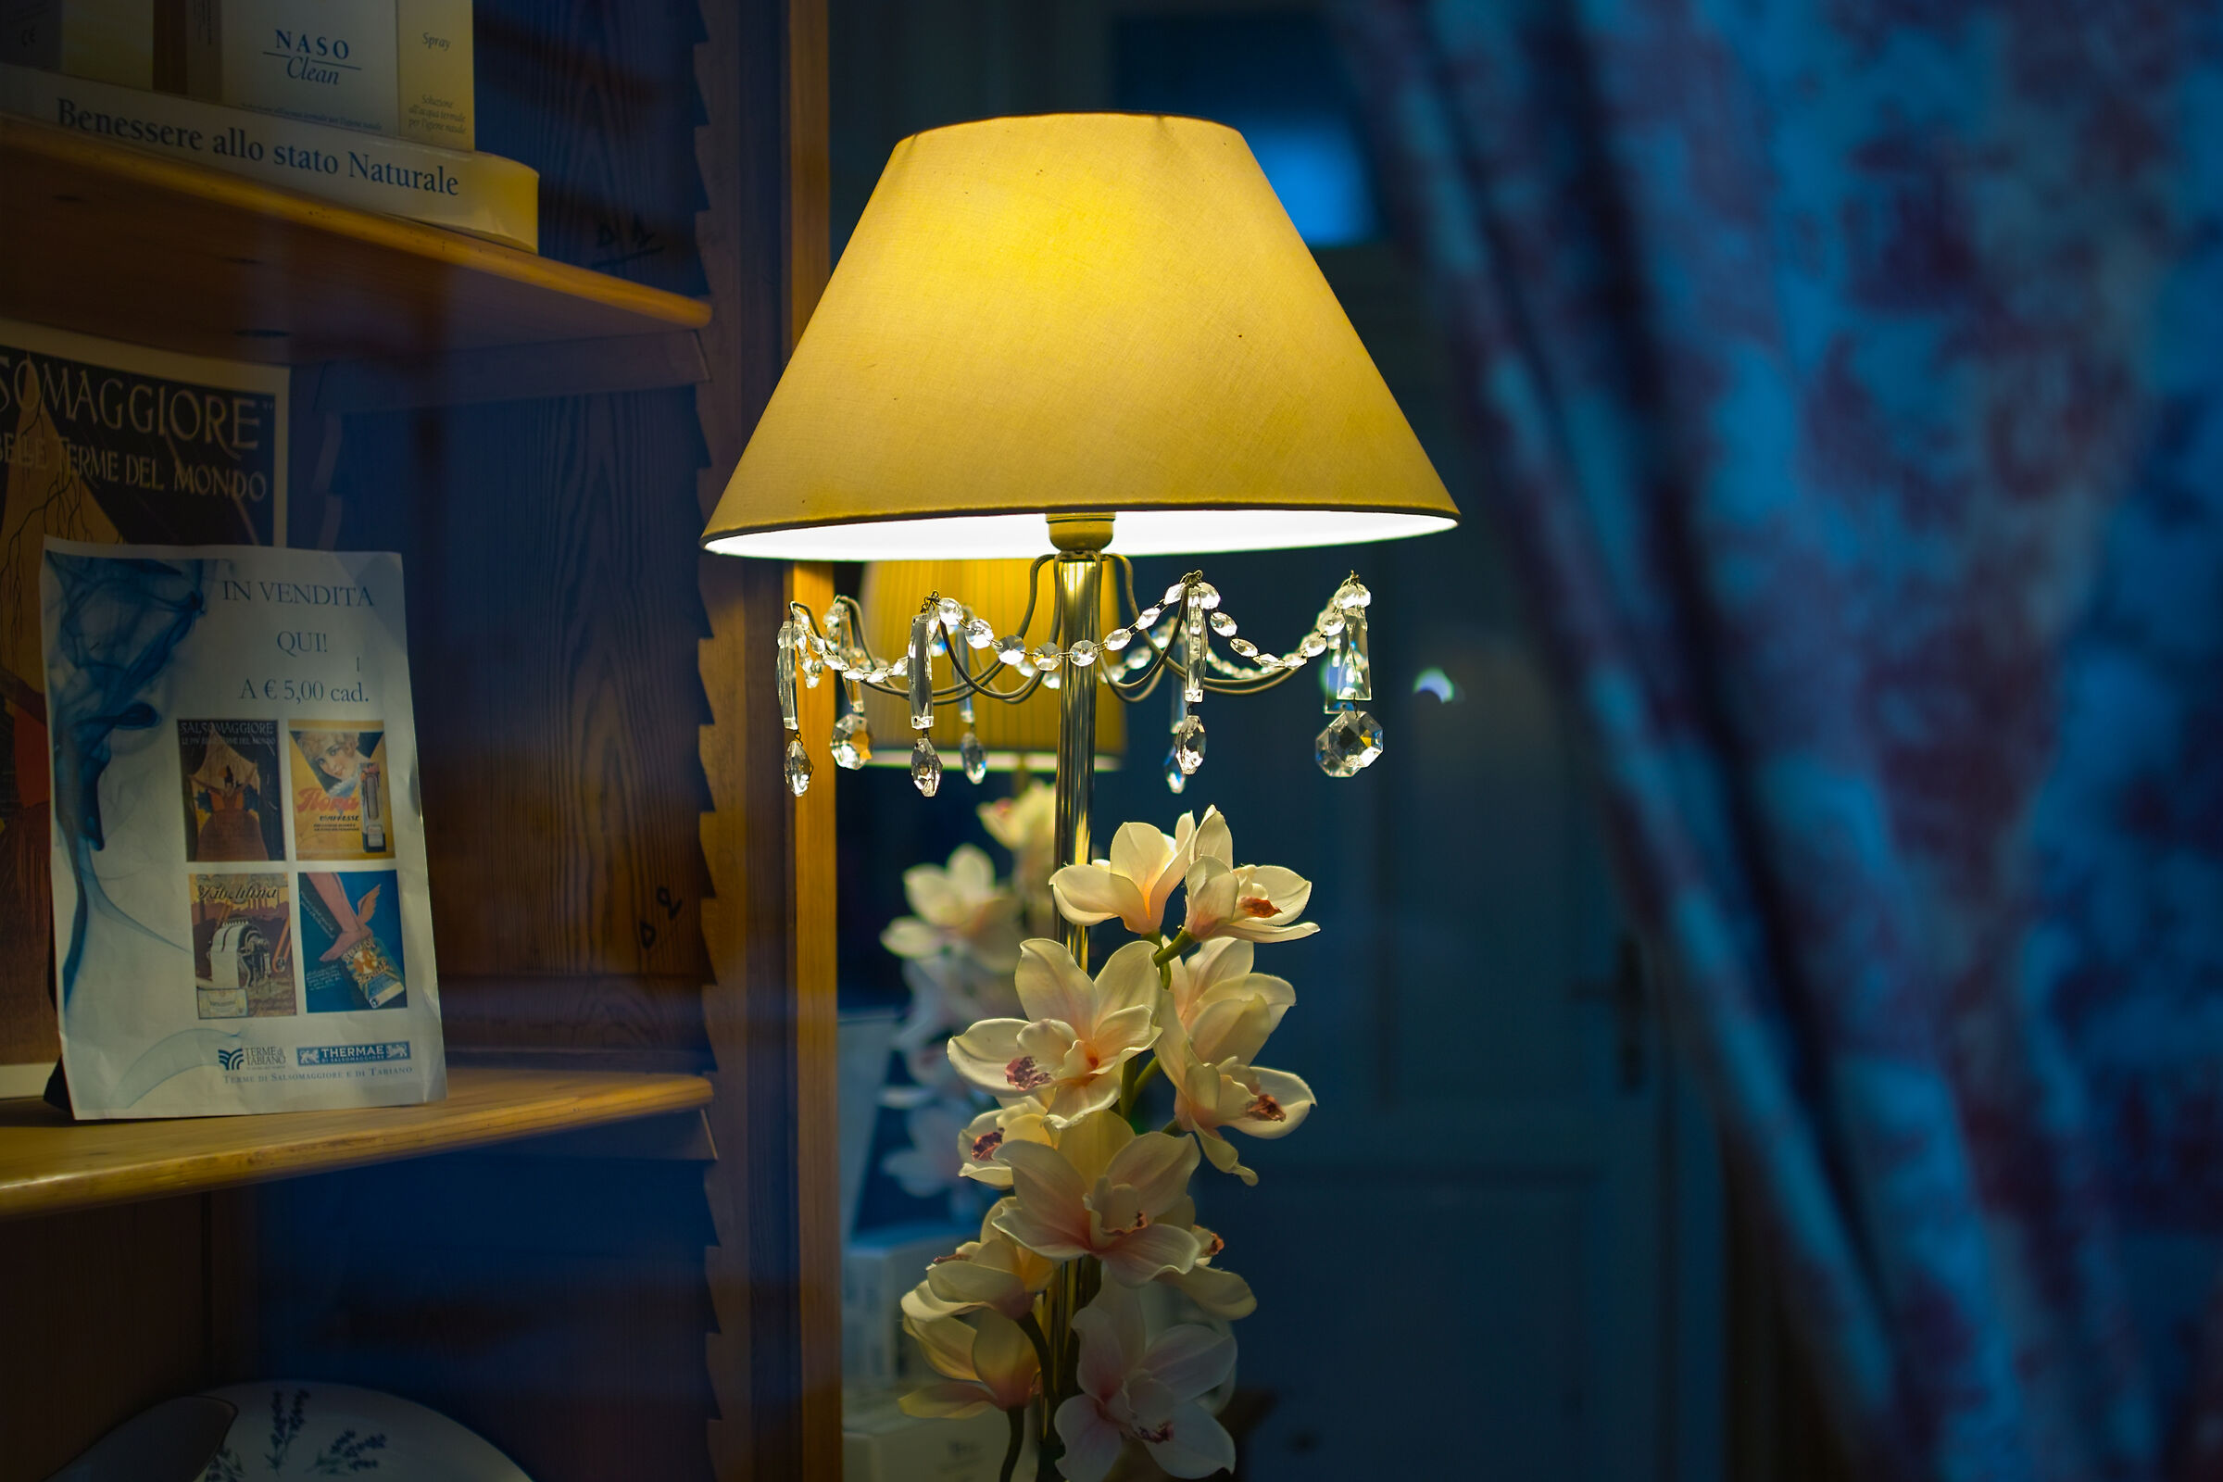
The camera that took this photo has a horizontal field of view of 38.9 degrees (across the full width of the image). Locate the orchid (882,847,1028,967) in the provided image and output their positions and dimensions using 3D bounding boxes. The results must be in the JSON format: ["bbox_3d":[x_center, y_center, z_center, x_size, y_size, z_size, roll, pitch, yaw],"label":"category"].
[{"bbox_3d":[-0.116,0.126,2.350,0.110,0.098,0.085,0,-1,14],"label":"orchid"}]

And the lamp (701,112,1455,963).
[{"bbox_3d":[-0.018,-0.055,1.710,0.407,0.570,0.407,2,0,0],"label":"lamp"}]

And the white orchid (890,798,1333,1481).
[{"bbox_3d":[-0.003,0.218,1.690,0.230,0.370,0.200,0,-1,0],"label":"white orchid"}]

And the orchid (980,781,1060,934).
[{"bbox_3d":[-0.064,0.087,2.360,0.085,0.115,0.085,0,-1,17],"label":"orchid"}]

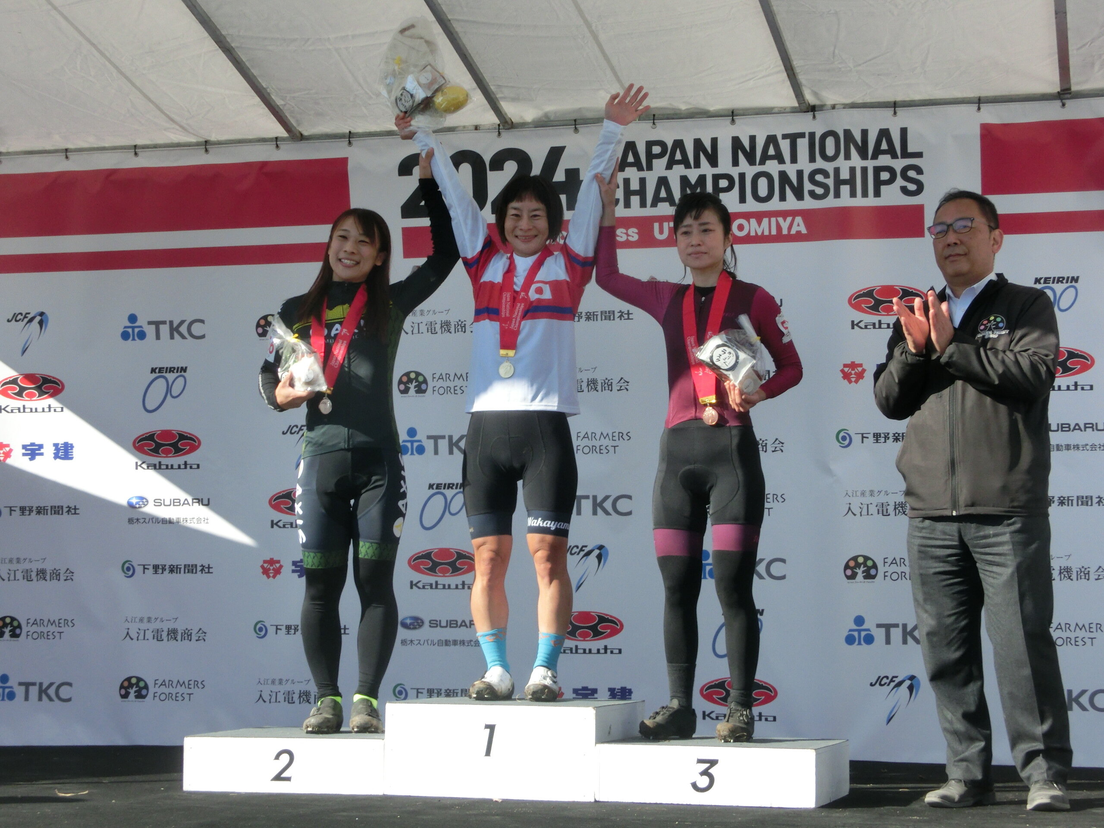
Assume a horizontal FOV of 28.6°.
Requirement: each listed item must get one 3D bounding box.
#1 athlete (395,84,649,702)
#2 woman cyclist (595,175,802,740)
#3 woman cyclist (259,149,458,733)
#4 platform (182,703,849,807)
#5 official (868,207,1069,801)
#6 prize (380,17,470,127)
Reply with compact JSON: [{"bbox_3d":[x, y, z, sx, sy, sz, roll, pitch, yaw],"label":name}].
[{"bbox_3d":[-0.088,-0.077,6.461,0.745,1.850,0.380,0,-6,8],"label":"athlete"},{"bbox_3d":[0.423,0.114,6.269,0.588,1.639,0.420,-1,-6,11],"label":"woman cyclist"},{"bbox_3d":[-0.587,0.069,6.577,0.592,1.779,0.420,0,-6,2],"label":"woman cyclist"},{"bbox_3d":[-0.097,0.955,6.220,1.815,0.254,0.570,-1,-6,16],"label":"platform"},{"bbox_3d":[1.141,0.214,5.886,0.520,1.675,0.470,-3,-7,28],"label":"official"},{"bbox_3d":[-0.383,-1.029,6.535,0.265,0.325,0.200,0,-6,8],"label":"prize"}]

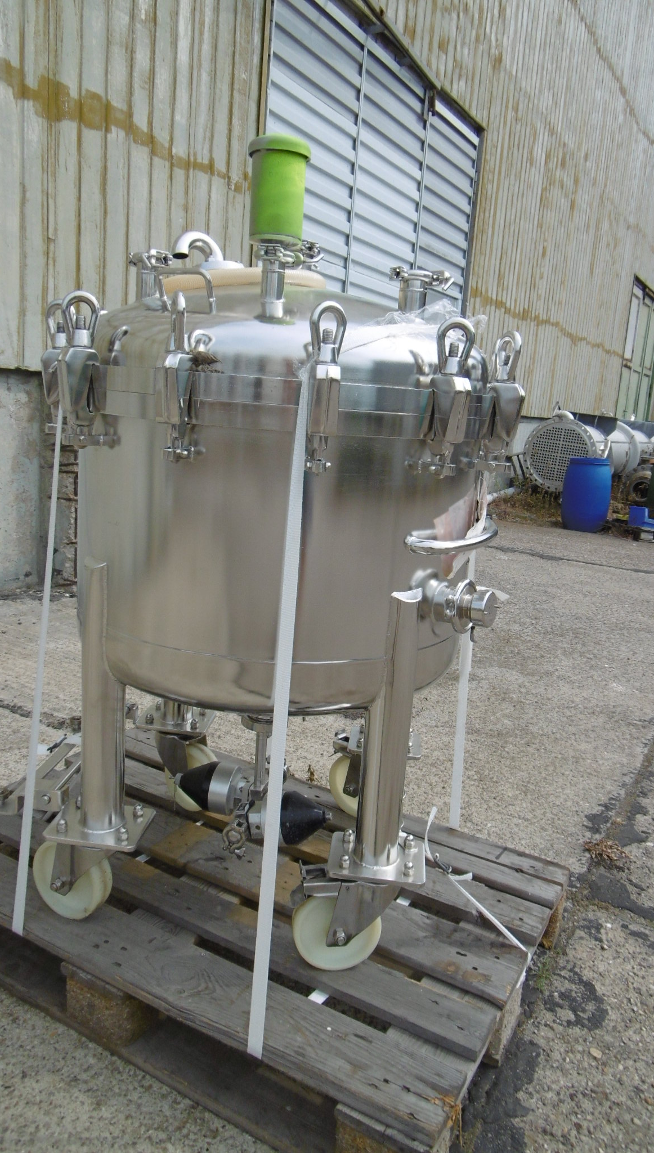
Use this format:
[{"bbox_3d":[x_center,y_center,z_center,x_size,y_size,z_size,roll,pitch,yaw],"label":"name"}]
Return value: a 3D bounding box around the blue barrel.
[{"bbox_3d":[3.185,-1.000,9.869,0.575,0.910,0.575,8,11,18],"label":"blue barrel"}]

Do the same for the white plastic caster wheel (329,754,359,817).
[{"bbox_3d":[0.076,0.487,1.873,0.148,0.148,0.044,12,13,33],"label":"white plastic caster wheel"}]

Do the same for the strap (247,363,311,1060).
[{"bbox_3d":[-0.069,0.214,1.130,0.021,1.009,0.012,5,6,7],"label":"strap"}]

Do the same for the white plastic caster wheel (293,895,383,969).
[{"bbox_3d":[0.017,0.585,1.341,0.148,0.148,0.044,3,11,-7],"label":"white plastic caster wheel"}]

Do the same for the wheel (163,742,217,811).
[{"bbox_3d":[-0.305,0.464,1.841,0.148,0.148,0.044,11,13,31],"label":"wheel"}]

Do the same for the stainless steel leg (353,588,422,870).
[{"bbox_3d":[0.102,0.240,1.287,0.072,0.450,0.072,5,11,4],"label":"stainless steel leg"}]

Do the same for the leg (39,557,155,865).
[{"bbox_3d":[-0.367,0.203,1.323,0.152,0.460,0.152,5,11,4],"label":"leg"}]

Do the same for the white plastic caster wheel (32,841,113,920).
[{"bbox_3d":[-0.455,0.533,1.426,0.148,0.148,0.044,9,12,22],"label":"white plastic caster wheel"}]

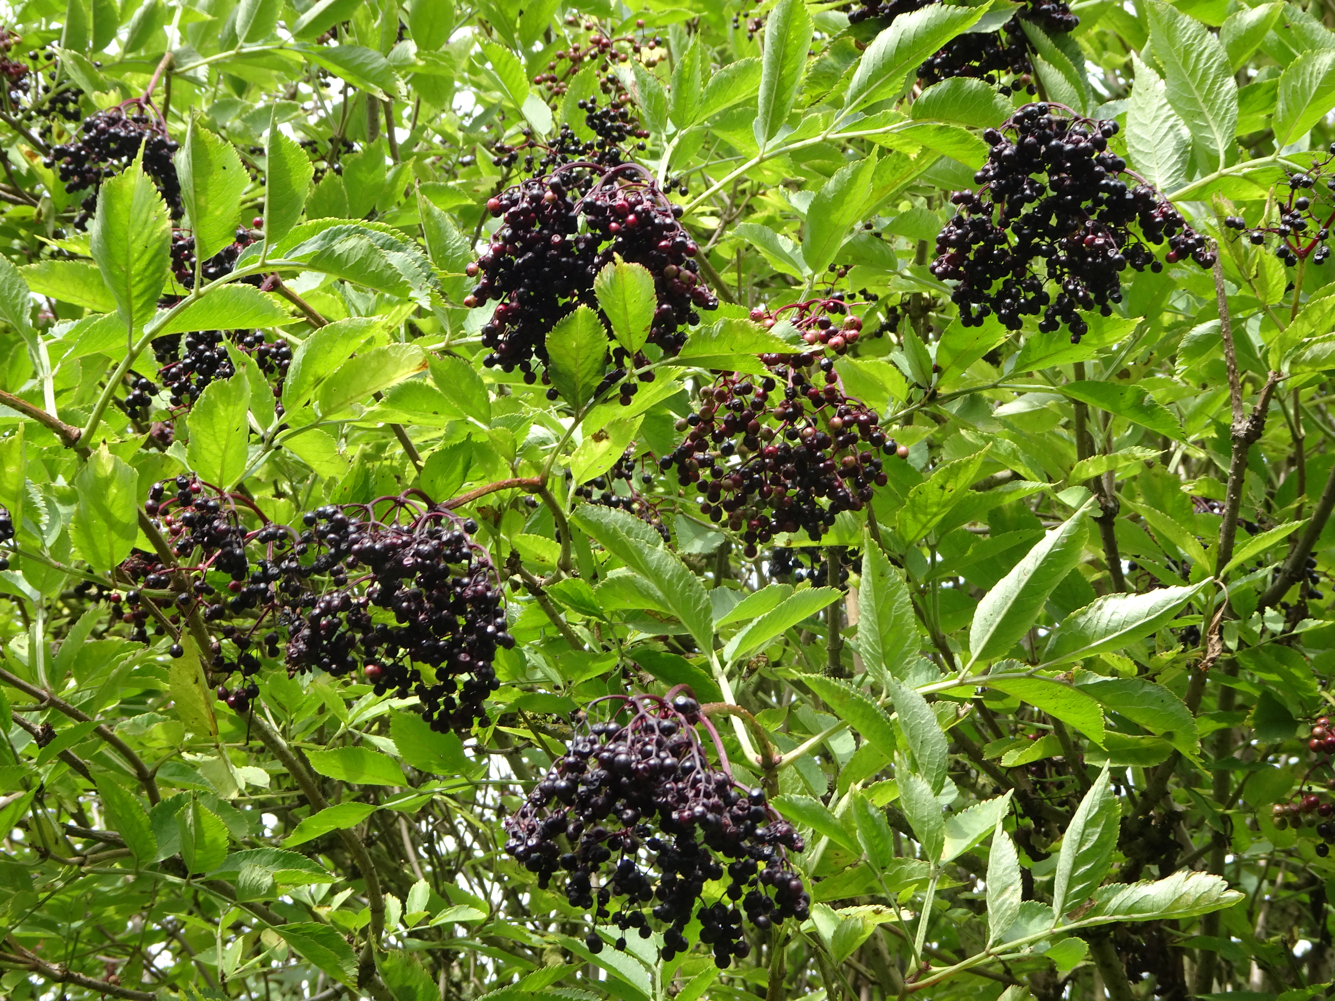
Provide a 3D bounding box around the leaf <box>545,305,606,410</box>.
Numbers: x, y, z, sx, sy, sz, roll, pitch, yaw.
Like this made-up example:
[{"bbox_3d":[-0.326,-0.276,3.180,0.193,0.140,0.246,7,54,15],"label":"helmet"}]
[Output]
[{"bbox_3d":[-0.043,-0.068,1.365,0.030,0.050,0.010,3,12,-6],"label":"leaf"}]

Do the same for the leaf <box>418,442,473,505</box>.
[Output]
[{"bbox_3d":[-0.109,-0.014,1.425,0.026,0.038,0.010,33,16,18],"label":"leaf"}]

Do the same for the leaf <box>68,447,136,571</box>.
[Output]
[{"bbox_3d":[-0.263,0.004,1.350,0.031,0.058,0.020,-2,15,-11],"label":"leaf"}]

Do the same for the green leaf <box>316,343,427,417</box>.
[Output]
[{"bbox_3d":[-0.142,-0.058,1.380,0.057,0.023,0.018,-30,5,1],"label":"green leaf"}]

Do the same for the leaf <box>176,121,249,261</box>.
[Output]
[{"bbox_3d":[-0.219,-0.149,1.390,0.036,0.070,0.012,6,18,19],"label":"leaf"}]

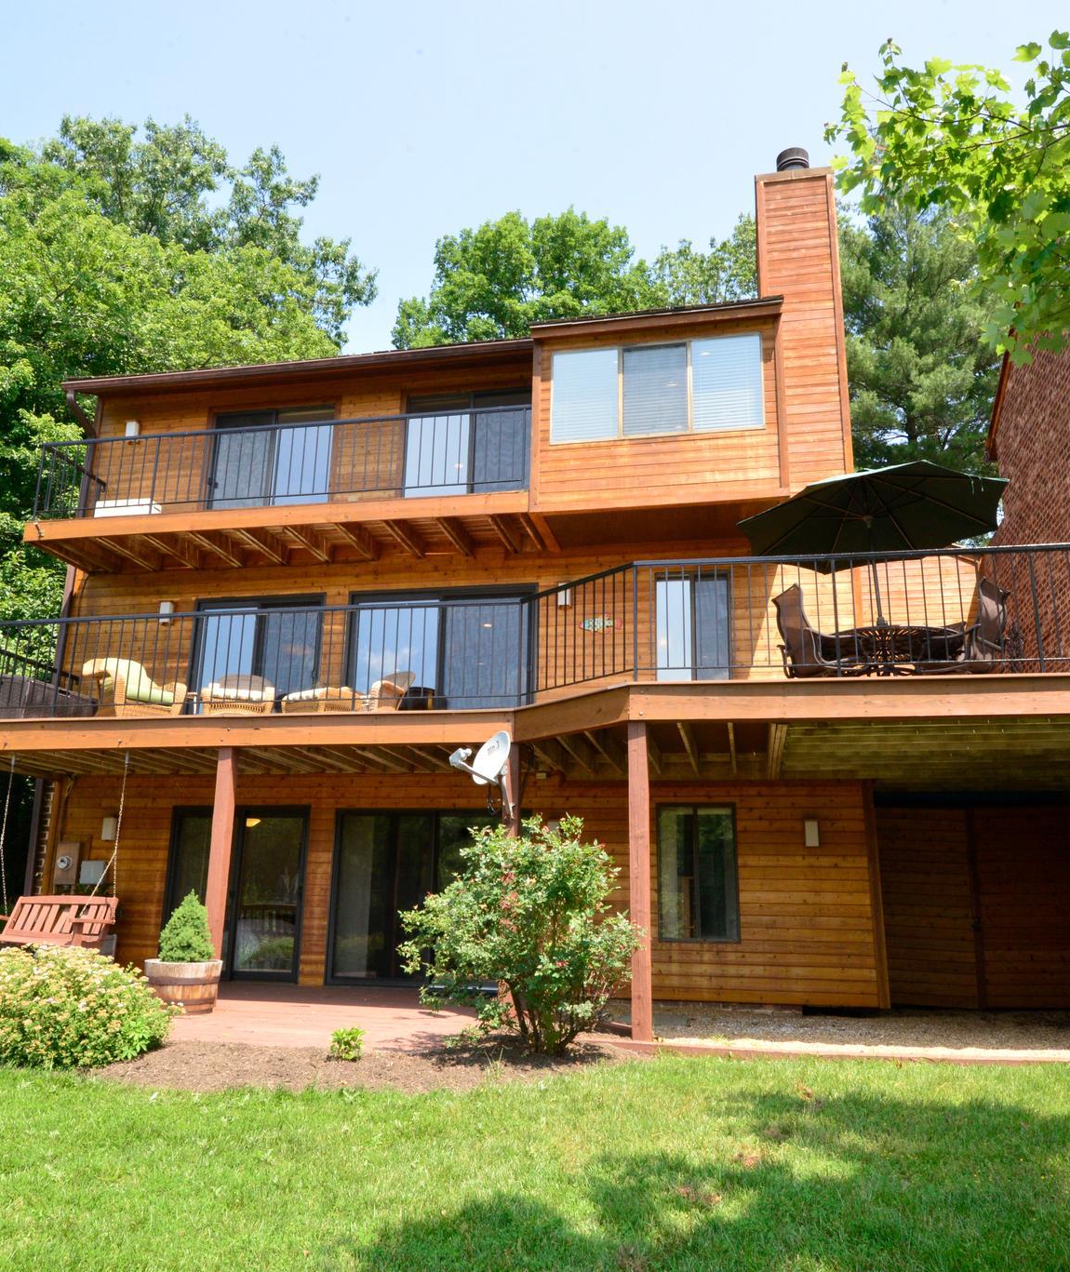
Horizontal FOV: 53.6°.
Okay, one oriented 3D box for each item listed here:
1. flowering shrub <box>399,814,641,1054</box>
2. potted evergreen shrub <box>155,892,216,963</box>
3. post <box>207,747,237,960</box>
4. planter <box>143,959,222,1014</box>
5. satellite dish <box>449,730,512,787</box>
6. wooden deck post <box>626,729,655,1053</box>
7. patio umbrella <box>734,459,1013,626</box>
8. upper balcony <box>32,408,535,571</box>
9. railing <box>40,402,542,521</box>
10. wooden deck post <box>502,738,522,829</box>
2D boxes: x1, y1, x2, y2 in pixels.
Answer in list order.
[{"bbox_3d":[-0.127,2.200,8.072,1.853,1.750,1.640,-2,-14,10],"label":"flowering shrub"},{"bbox_3d":[-3.028,2.534,9.226,0.510,0.580,0.510,-2,-15,11],"label":"potted evergreen shrub"},{"bbox_3d":[-3.021,2.267,10.134,0.140,2.390,0.140,-2,-15,11],"label":"post"},{"bbox_3d":[-3.167,3.136,9.491,0.670,0.421,0.670,-2,-14,10],"label":"planter"},{"bbox_3d":[-0.527,1.068,9.412,0.500,0.500,0.500,12,-18,-34],"label":"satellite dish"},{"bbox_3d":[0.840,1.910,8.441,0.140,2.450,0.140,-2,-15,11],"label":"wooden deck post"},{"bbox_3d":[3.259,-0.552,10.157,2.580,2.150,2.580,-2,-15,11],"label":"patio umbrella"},{"bbox_3d":[-2.989,-1.724,13.086,6.217,1.289,1.343,-2,-14,10],"label":"upper balcony"},{"bbox_3d":[-2.961,-1.852,13.112,6.163,1.027,1.303,-2,-14,10],"label":"railing"},{"bbox_3d":[-0.222,2.166,9.576,0.140,2.390,0.140,-2,-15,11],"label":"wooden deck post"}]

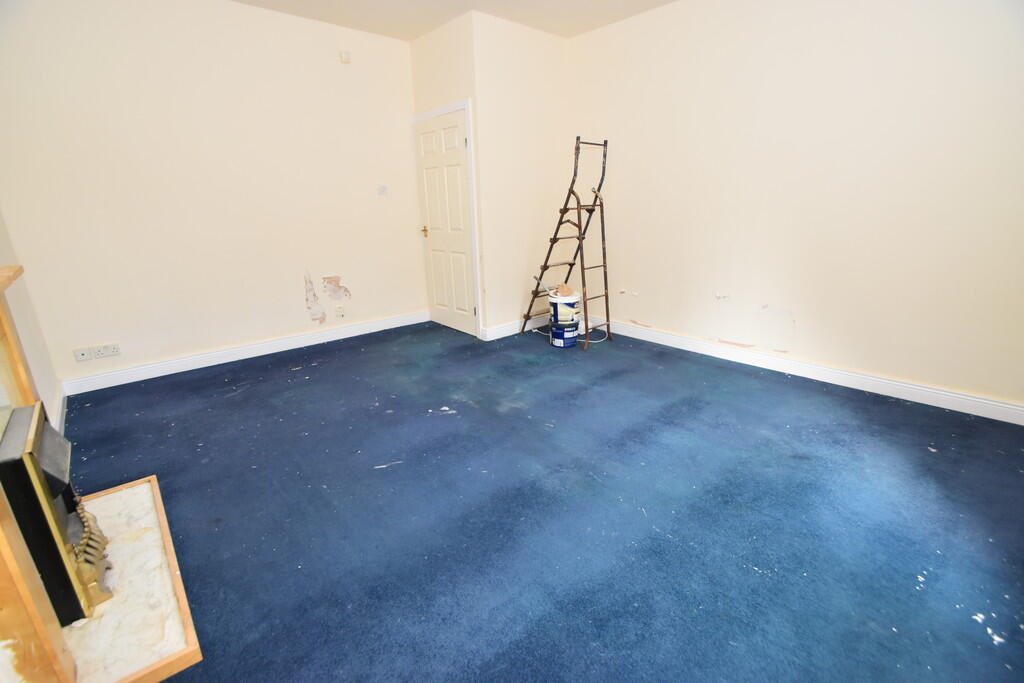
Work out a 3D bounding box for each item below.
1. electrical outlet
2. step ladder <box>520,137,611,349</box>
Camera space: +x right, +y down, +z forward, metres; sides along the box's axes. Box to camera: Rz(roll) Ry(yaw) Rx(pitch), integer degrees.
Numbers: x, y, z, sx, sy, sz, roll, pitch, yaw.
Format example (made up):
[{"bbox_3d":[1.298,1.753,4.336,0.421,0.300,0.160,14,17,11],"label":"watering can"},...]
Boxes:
[{"bbox_3d":[-2.983,0.072,3.144,0.146,0.086,0.015,-16,23,-39],"label":"electrical outlet"},{"bbox_3d":[0.519,-0.892,3.976,0.446,1.753,0.832,-17,24,-40],"label":"step ladder"}]

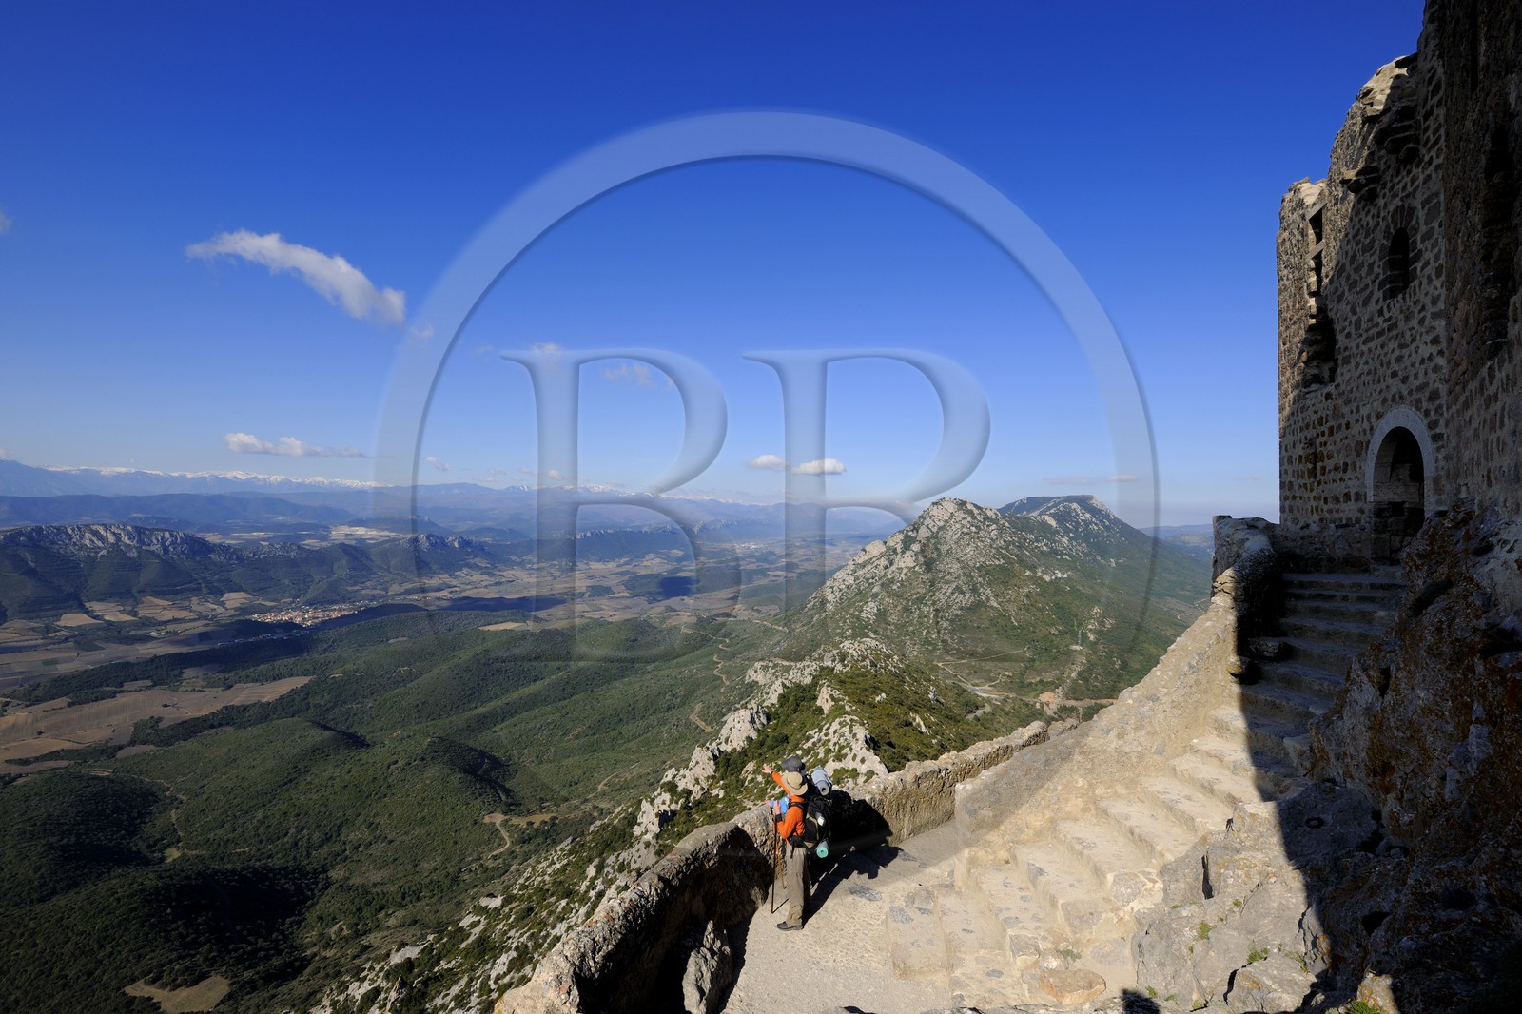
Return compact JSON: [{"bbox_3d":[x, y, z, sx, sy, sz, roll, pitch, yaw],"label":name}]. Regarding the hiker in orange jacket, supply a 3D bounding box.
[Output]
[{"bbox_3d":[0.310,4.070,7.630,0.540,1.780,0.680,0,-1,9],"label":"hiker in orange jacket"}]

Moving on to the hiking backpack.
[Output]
[{"bbox_3d":[0.600,3.640,7.580,0.480,0.820,0.500,0,-1,3],"label":"hiking backpack"}]

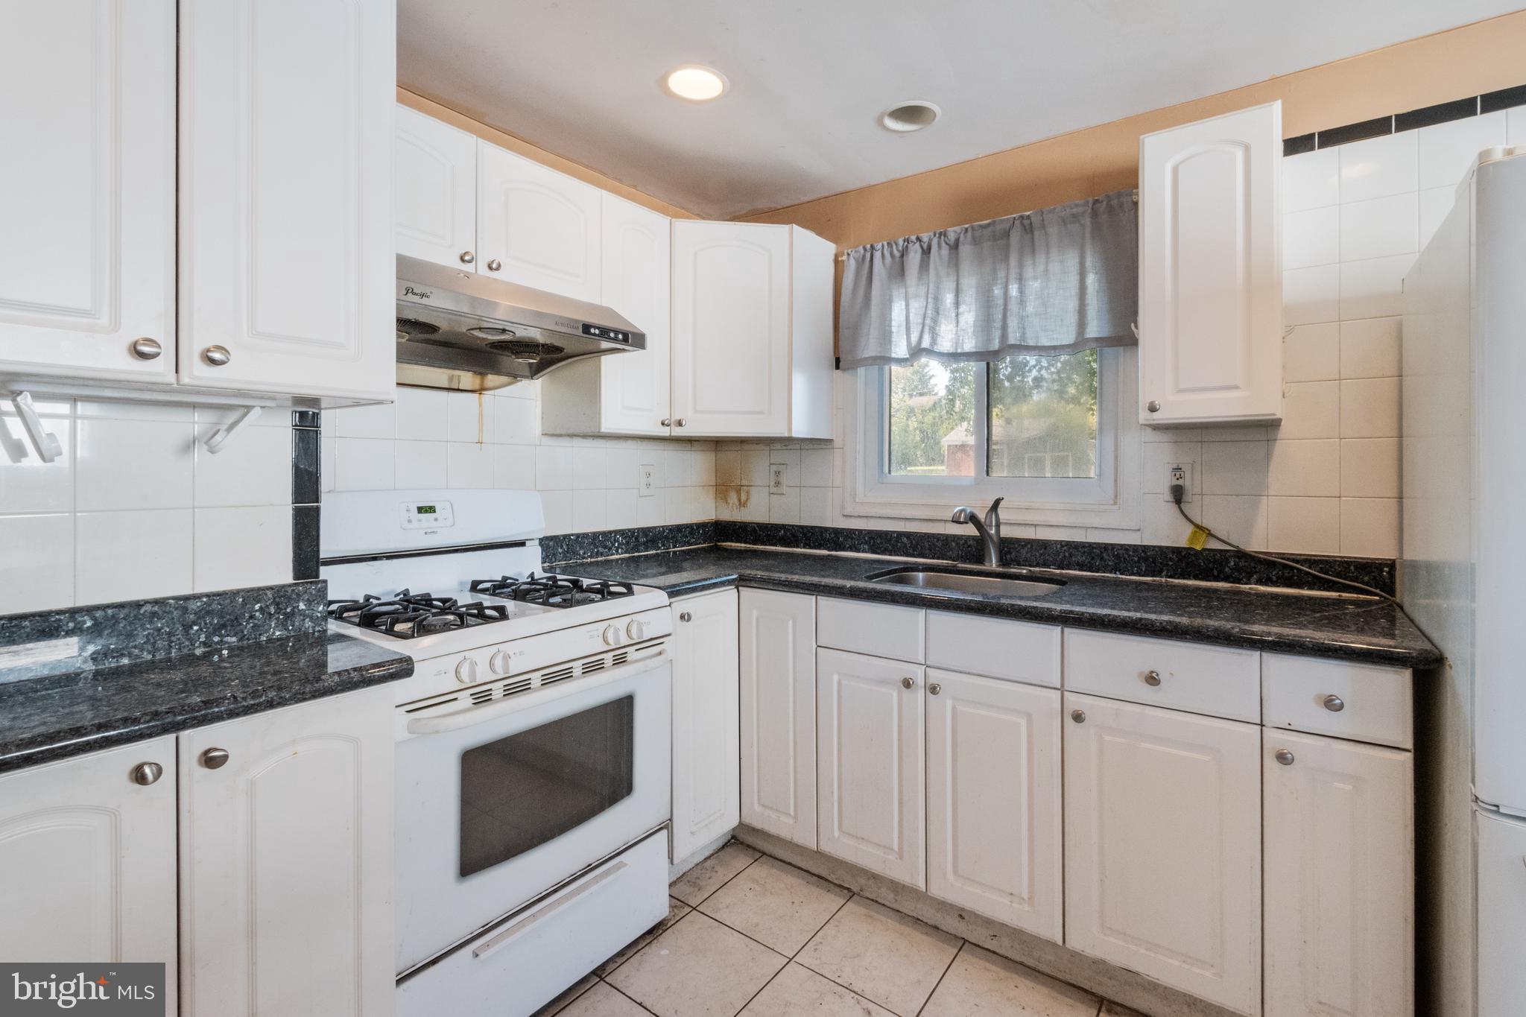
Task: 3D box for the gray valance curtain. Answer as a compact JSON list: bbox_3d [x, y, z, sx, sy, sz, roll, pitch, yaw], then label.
[{"bbox_3d":[0.719,-0.746,2.196,1.012,0.462,0.060,2,3,35],"label":"gray valance curtain"}]

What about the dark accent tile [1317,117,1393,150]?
[{"bbox_3d":[1.549,-0.985,1.666,0.149,0.046,0.010,2,3,35],"label":"dark accent tile"}]

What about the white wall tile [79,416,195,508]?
[{"bbox_3d":[-1.076,-0.074,1.092,0.009,0.152,0.152,2,3,36],"label":"white wall tile"}]

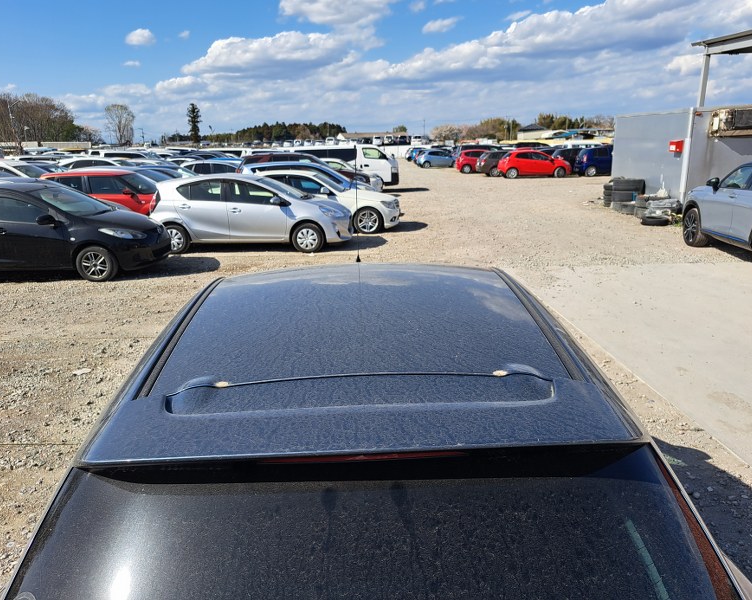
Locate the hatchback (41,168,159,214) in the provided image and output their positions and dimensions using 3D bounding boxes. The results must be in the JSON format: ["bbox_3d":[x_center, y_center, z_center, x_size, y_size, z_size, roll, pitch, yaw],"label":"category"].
[{"bbox_3d":[-6.412,-2.488,13.835,3.850,1.510,1.695,-1,16,2],"label":"hatchback"}]

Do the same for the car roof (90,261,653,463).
[{"bbox_3d":[-0.047,0.079,1.762,1.176,0.170,1.392,-2,16,-1],"label":"car roof"}]

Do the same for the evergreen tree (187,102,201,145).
[{"bbox_3d":[-46.058,-44.450,140.027,3.357,11.105,3.357,-6,16,-16],"label":"evergreen tree"}]

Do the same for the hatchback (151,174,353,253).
[{"bbox_3d":[-2.427,-1.801,11.121,3.995,1.445,1.695,-1,16,3],"label":"hatchback"}]

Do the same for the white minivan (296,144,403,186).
[{"bbox_3d":[-1.321,-5.848,24.509,4.695,1.980,1.695,-1,16,2],"label":"white minivan"}]

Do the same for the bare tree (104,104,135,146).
[{"bbox_3d":[-64.735,-43.946,140.027,7.193,11.105,7.193,-8,17,-22],"label":"bare tree"}]

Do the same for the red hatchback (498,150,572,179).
[{"bbox_3d":[8.574,-7.326,29.803,3.900,1.475,1.695,0,16,5],"label":"red hatchback"}]

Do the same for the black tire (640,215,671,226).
[{"bbox_3d":[6.366,-1.797,12.610,0.650,0.190,0.650,6,17,26],"label":"black tire"}]

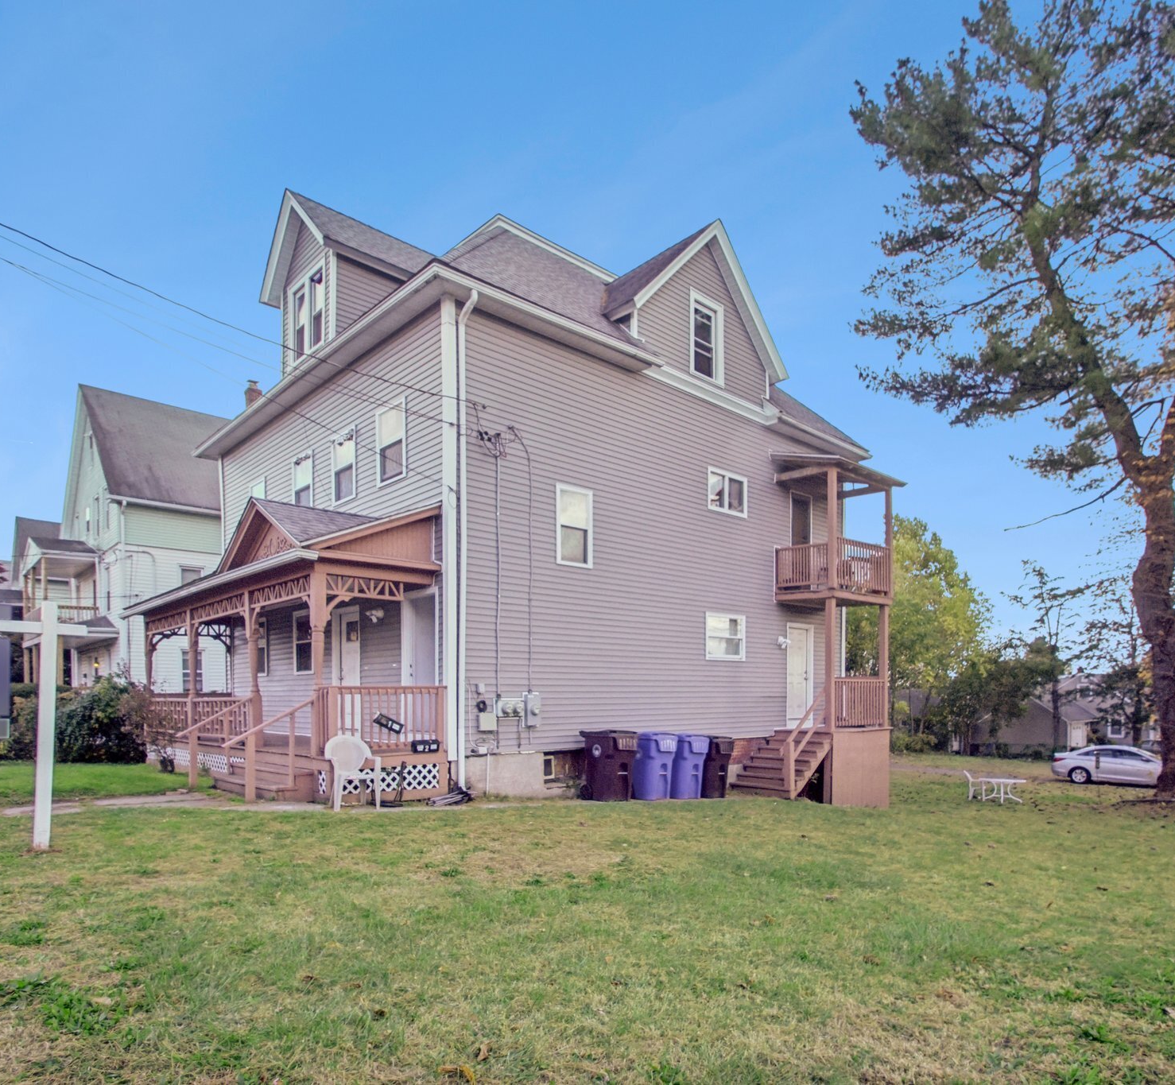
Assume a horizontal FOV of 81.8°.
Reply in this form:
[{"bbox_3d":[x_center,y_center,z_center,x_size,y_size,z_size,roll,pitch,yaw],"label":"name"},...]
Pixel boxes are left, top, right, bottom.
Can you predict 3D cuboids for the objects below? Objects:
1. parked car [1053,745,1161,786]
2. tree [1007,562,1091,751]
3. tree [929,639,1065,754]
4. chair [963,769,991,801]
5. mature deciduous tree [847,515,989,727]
[{"bbox_3d":[20.100,8.420,25.400,4.750,1.470,1.840,-7,-12,31],"label":"parked car"},{"bbox_3d":[23.861,6.236,35.000,4.000,10.000,3.800,-7,-12,34],"label":"tree"},{"bbox_3d":[22.310,8.674,37.000,6.500,6.300,6.000,-7,-12,31],"label":"tree"},{"bbox_3d":[11.069,6.924,19.300,0.600,0.860,0.570,-5,-11,21],"label":"chair"},{"bbox_3d":[20.836,5.776,44.000,9.500,14.000,9.000,-5,-11,25],"label":"mature deciduous tree"}]

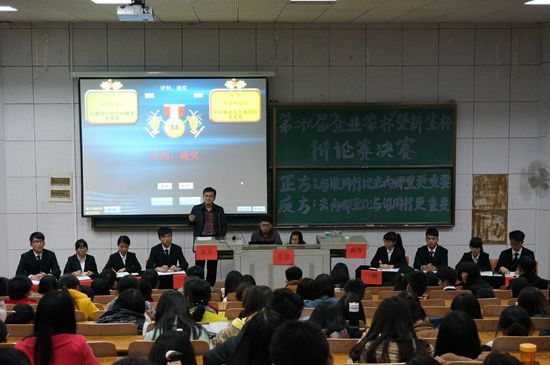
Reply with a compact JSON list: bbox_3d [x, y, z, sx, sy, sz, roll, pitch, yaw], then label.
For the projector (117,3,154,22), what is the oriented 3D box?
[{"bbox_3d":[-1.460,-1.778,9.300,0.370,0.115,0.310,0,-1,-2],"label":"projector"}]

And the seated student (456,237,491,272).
[{"bbox_3d":[2.815,1.373,12.390,0.520,1.200,0.780,1,6,16],"label":"seated student"}]

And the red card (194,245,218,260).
[{"bbox_3d":[-0.950,0.985,12.400,0.297,0.205,0.010,0,6,-2],"label":"red card"}]

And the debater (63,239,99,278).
[{"bbox_3d":[-2.673,1.389,12.210,0.520,1.200,0.780,-2,6,-16],"label":"debater"}]

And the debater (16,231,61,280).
[{"bbox_3d":[-3.020,1.336,11.300,0.570,1.310,0.750,-2,6,-17],"label":"debater"}]

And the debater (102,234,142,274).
[{"bbox_3d":[-2.142,1.366,12.461,0.550,1.220,0.780,-2,6,-16],"label":"debater"}]

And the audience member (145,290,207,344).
[{"bbox_3d":[-0.724,1.392,6.500,0.480,1.230,0.700,0,6,-3],"label":"audience member"}]

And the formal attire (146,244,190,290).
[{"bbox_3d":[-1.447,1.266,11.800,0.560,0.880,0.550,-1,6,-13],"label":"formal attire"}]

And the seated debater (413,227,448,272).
[{"bbox_3d":[2.074,1.276,11.800,0.500,1.300,0.750,0,6,5],"label":"seated debater"}]

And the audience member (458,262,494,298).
[{"bbox_3d":[2.153,1.455,9.500,0.480,1.200,0.700,-2,6,-20],"label":"audience member"}]

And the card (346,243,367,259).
[{"bbox_3d":[1.115,0.934,12.100,0.285,0.200,0.015,0,6,-1],"label":"card"}]

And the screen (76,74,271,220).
[{"bbox_3d":[-1.622,-0.572,14.333,3.020,2.270,0.060,0,6,-2],"label":"screen"}]

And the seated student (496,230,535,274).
[{"bbox_3d":[3.167,1.293,11.650,0.530,1.290,0.750,1,6,9],"label":"seated student"}]

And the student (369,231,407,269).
[{"bbox_3d":[1.677,1.324,12.820,0.520,1.210,0.780,2,6,18],"label":"student"}]

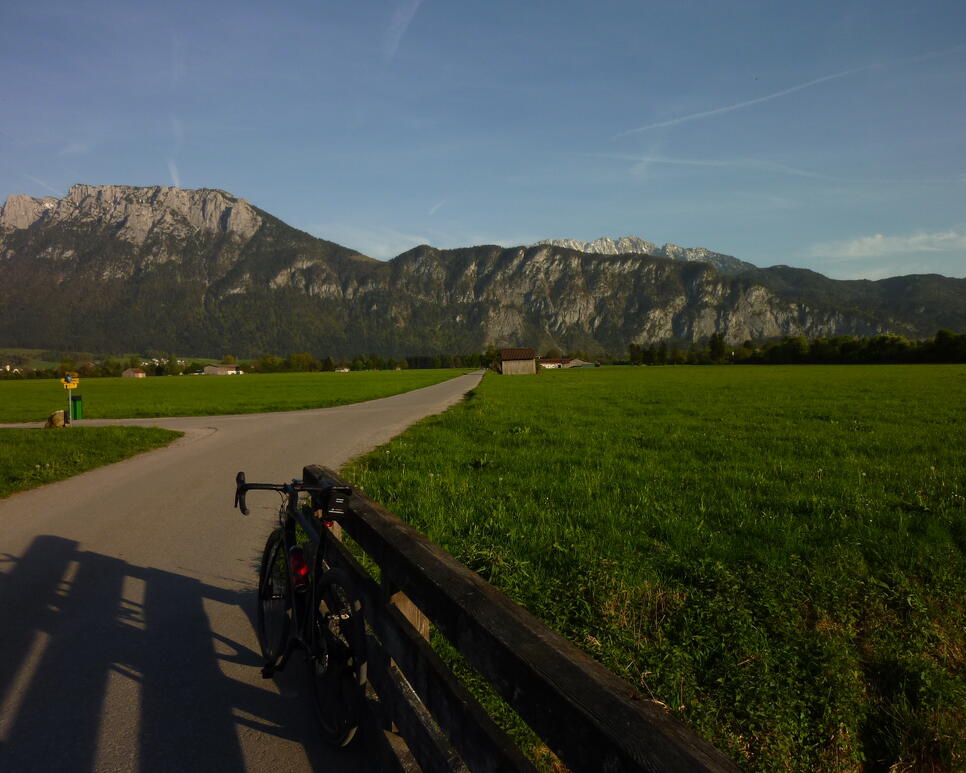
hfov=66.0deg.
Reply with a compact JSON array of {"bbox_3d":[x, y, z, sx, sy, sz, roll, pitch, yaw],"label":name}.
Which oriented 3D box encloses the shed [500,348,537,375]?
[{"bbox_3d":[6.251,-4.349,131.000,6.400,4.600,6.000,-1,1,2],"label":"shed"}]

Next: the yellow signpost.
[{"bbox_3d":[-13.186,0.400,23.800,0.640,1.740,0.300,-2,2,-20],"label":"yellow signpost"}]

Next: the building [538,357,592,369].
[{"bbox_3d":[47.127,-13.710,425.000,30.000,7.000,17.000,-1,1,6],"label":"building"}]

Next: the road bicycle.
[{"bbox_3d":[-0.849,0.955,3.535,0.440,1.000,1.700,3,0,-30],"label":"road bicycle"}]

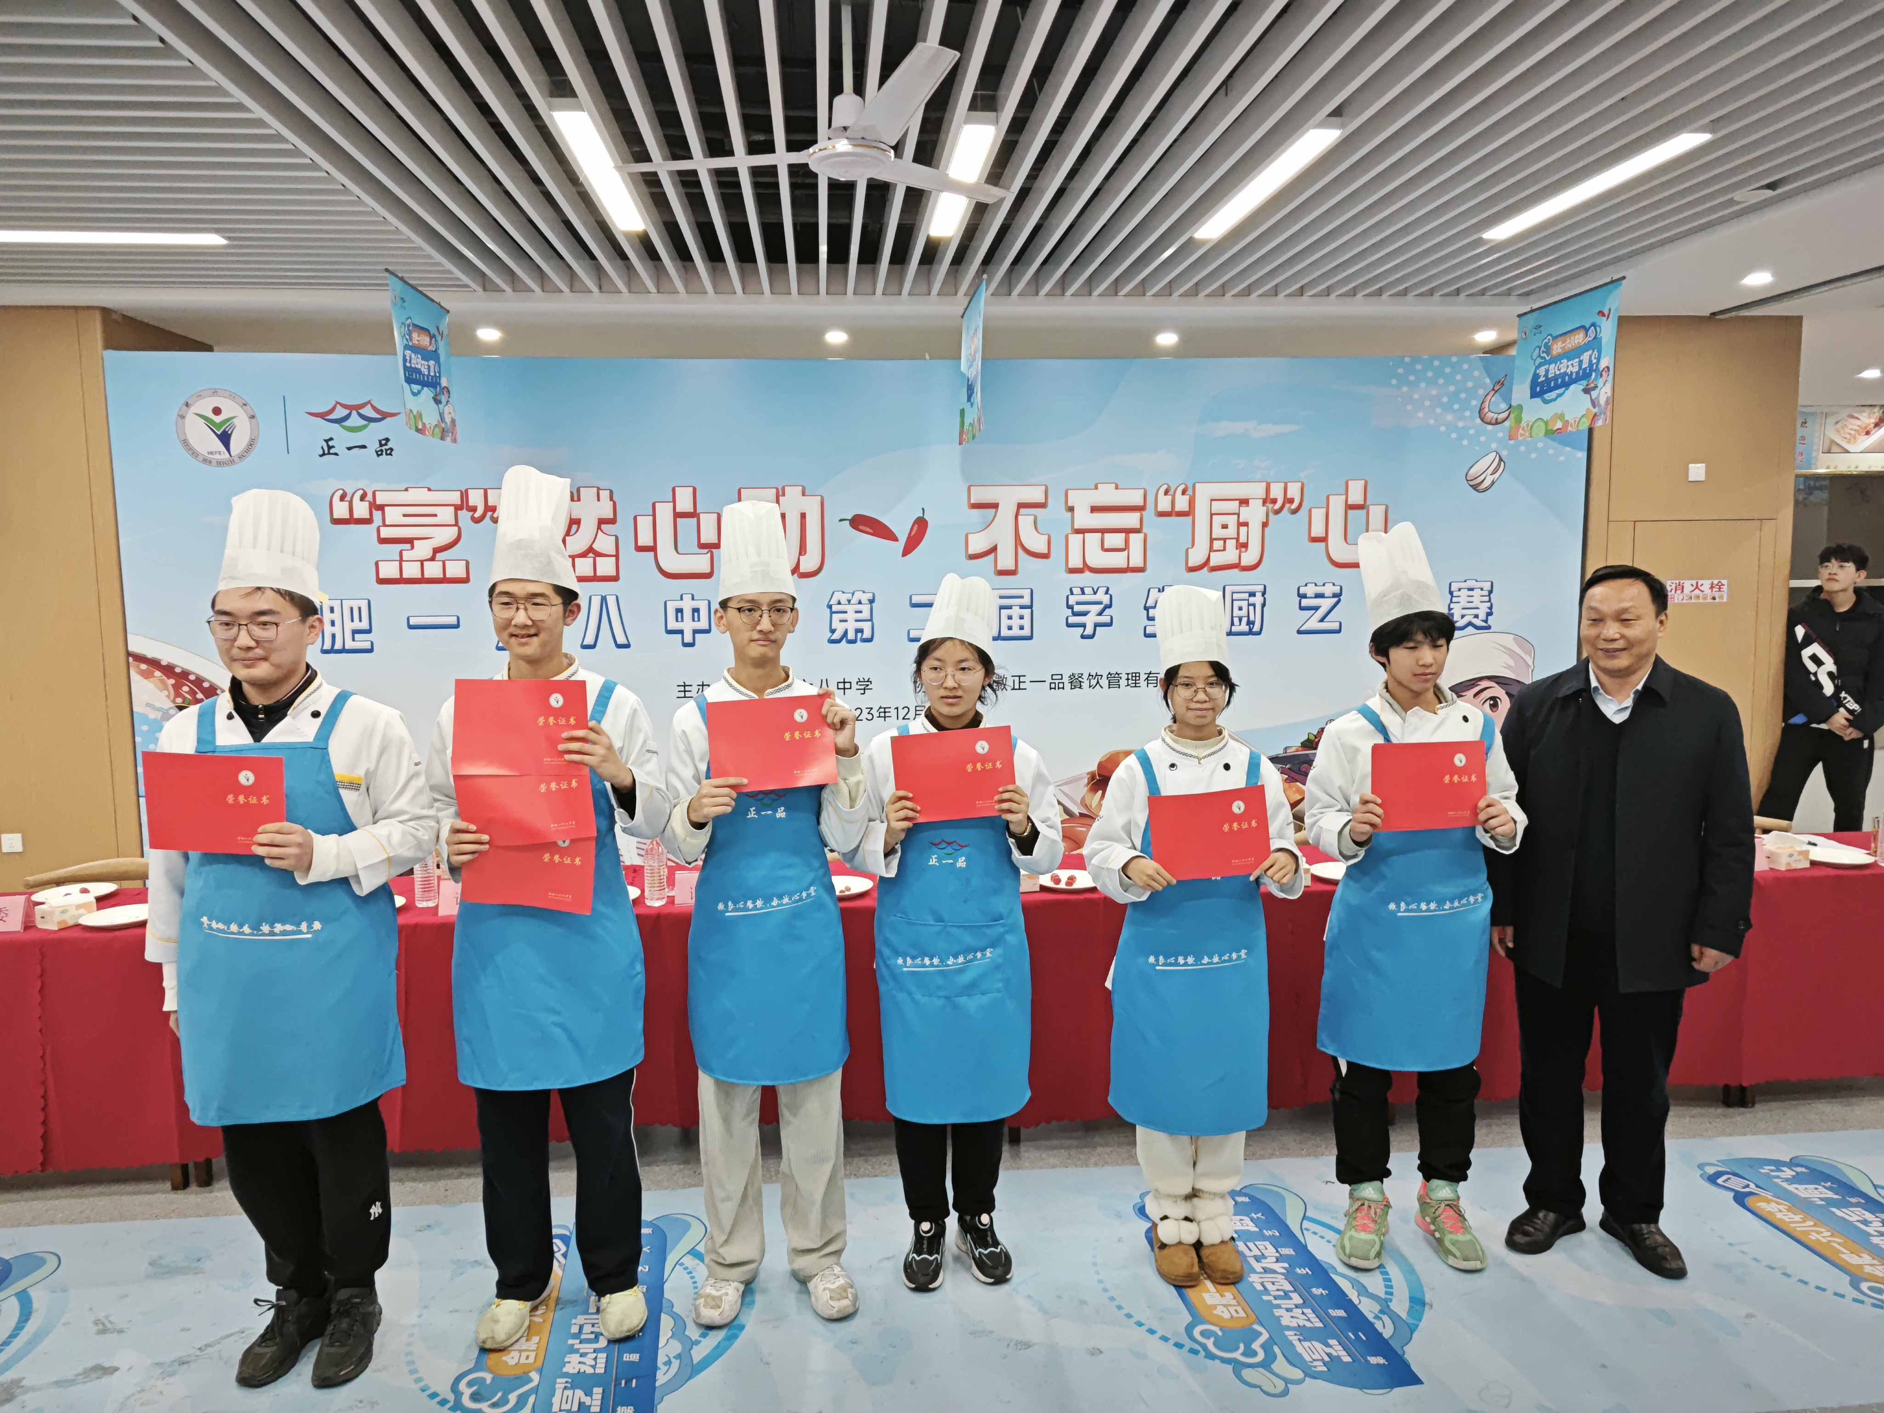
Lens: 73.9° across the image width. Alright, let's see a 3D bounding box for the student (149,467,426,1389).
[{"bbox_3d":[-1.403,0.504,2.722,0.580,1.920,0.400,0,6,1],"label":"student"}]

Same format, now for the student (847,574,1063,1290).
[{"bbox_3d":[0.037,0.547,3.053,0.516,1.727,0.420,-1,6,1],"label":"student"}]

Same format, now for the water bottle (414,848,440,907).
[{"bbox_3d":[-1.559,0.488,3.775,0.066,0.225,0.066,-1,6,-5],"label":"water bottle"}]

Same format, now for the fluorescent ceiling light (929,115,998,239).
[{"bbox_3d":[0.054,-1.730,4.135,0.092,0.045,1.200,-1,6,-5],"label":"fluorescent ceiling light"}]

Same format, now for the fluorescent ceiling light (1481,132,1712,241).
[{"bbox_3d":[2.238,-1.817,4.376,0.100,0.050,1.200,-1,6,-5],"label":"fluorescent ceiling light"}]

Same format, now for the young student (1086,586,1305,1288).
[{"bbox_3d":[0.630,0.563,3.062,0.540,1.690,0.380,0,6,6],"label":"young student"}]

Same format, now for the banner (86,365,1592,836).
[{"bbox_3d":[-0.234,-0.380,6.251,7.235,2.723,0.060,-1,6,-5],"label":"banner"}]

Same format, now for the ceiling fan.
[{"bbox_3d":[-0.247,-1.497,3.012,1.100,0.390,1.060,-1,6,-5],"label":"ceiling fan"}]

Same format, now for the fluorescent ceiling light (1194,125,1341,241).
[{"bbox_3d":[1.061,-1.751,4.209,0.092,0.045,1.200,-1,6,-5],"label":"fluorescent ceiling light"}]

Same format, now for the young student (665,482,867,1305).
[{"bbox_3d":[-0.403,0.483,2.918,0.500,1.900,0.380,-1,6,-6],"label":"young student"}]

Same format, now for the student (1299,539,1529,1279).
[{"bbox_3d":[1.157,0.474,3.087,0.519,1.840,0.420,-1,6,-1],"label":"student"}]

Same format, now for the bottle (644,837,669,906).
[{"bbox_3d":[-0.866,0.477,3.807,0.066,0.230,0.066,-1,6,-5],"label":"bottle"}]

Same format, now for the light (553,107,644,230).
[{"bbox_3d":[-1.103,-1.756,4.108,0.100,0.050,1.200,-1,6,-5],"label":"light"}]

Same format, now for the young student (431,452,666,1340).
[{"bbox_3d":[-0.892,0.457,2.832,0.530,1.980,0.400,-1,6,-5],"label":"young student"}]

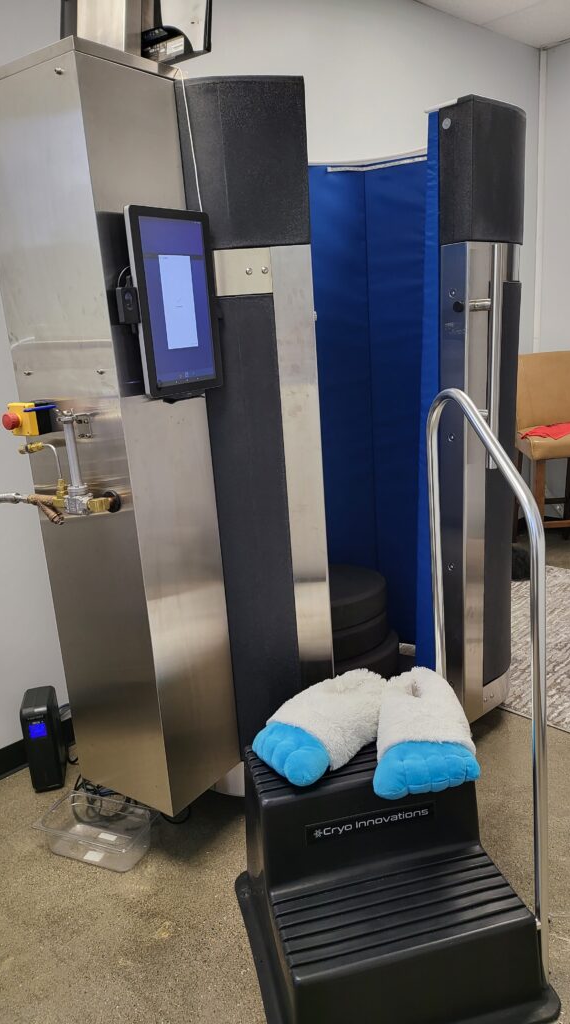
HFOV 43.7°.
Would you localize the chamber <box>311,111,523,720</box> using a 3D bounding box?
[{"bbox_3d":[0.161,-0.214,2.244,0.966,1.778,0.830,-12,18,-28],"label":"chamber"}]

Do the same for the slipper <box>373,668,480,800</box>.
[{"bbox_3d":[0.306,0.492,1.659,0.211,0.154,0.320,-5,15,-2],"label":"slipper"}]

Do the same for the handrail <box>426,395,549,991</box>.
[{"bbox_3d":[0.425,0.343,1.492,0.079,1.206,0.442,-7,16,-12],"label":"handrail"}]

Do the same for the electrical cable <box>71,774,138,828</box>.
[{"bbox_3d":[-0.534,0.829,2.074,0.188,0.092,0.156,-4,15,0],"label":"electrical cable"}]

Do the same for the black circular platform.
[{"bbox_3d":[0.138,0.276,2.355,0.388,0.076,0.388,-4,15,1],"label":"black circular platform"}]

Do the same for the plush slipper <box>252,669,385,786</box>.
[{"bbox_3d":[0.103,0.500,1.677,0.204,0.156,0.333,11,21,43],"label":"plush slipper"}]

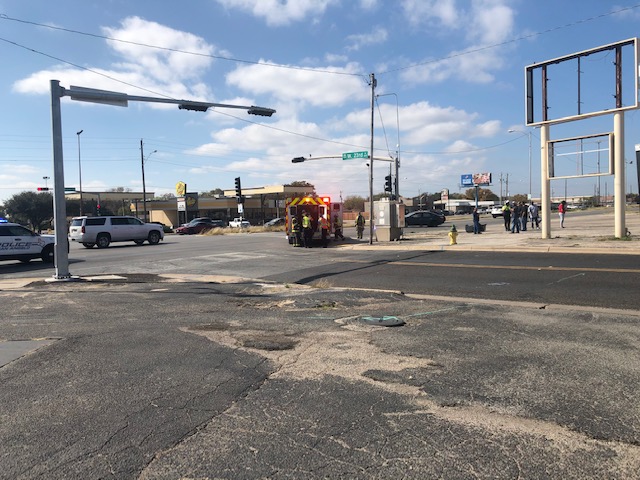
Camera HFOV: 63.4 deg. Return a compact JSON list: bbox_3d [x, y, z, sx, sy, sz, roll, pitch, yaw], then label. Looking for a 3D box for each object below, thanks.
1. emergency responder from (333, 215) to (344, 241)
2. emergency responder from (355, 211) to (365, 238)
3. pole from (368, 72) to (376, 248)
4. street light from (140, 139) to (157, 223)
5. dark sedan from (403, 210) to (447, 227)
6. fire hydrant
[{"bbox_3d":[1.242,-0.813,34.200,0.750,1.740,0.550,-2,2,-13],"label":"emergency responder"},{"bbox_3d":[2.686,-0.959,35.200,0.680,1.800,0.450,-1,2,9],"label":"emergency responder"},{"bbox_3d":[2.581,-4.000,25.500,0.360,8.500,0.340,0,2,31],"label":"pole"},{"bbox_3d":[-17.896,-5.527,54.500,1.900,10.100,0.500,0,2,31],"label":"street light"},{"bbox_3d":[8.400,-1.800,45.000,4.850,1.460,1.840,-2,2,-23],"label":"dark sedan"},{"bbox_3d":[6.112,-0.243,23.700,0.450,0.900,0.420,0,2,27],"label":"fire hydrant"}]

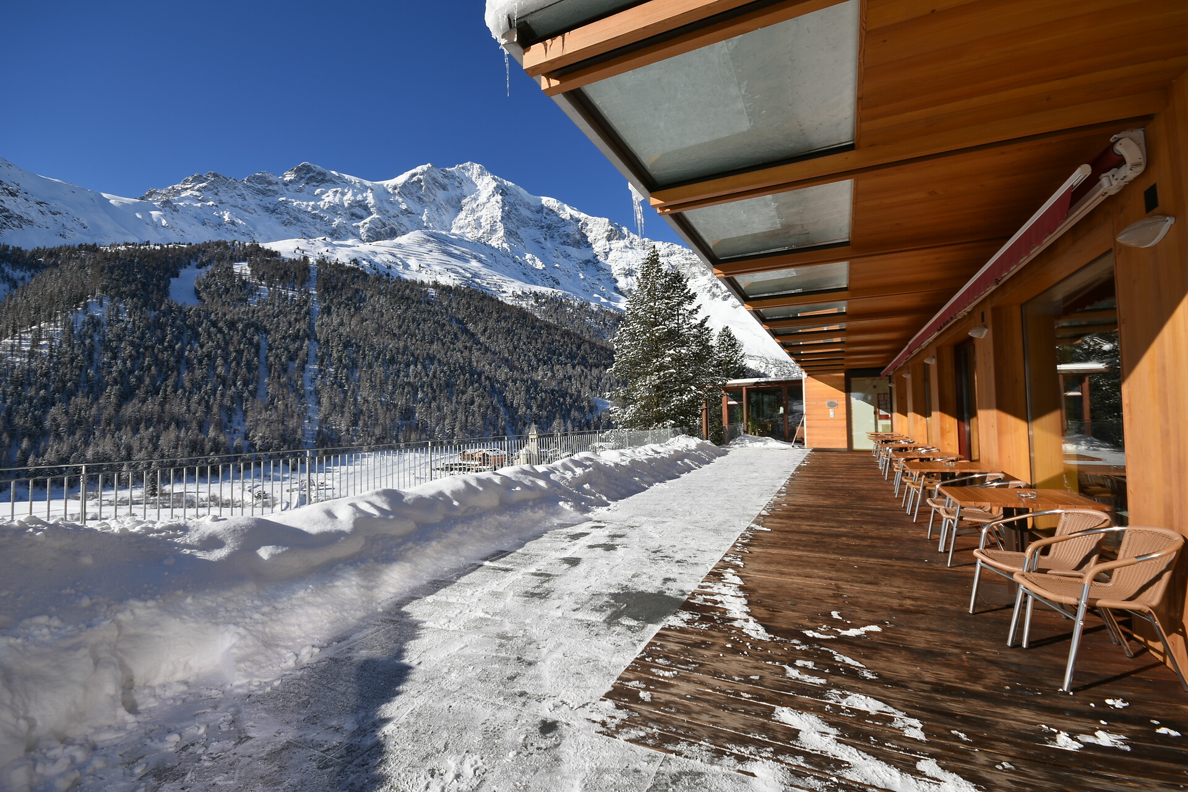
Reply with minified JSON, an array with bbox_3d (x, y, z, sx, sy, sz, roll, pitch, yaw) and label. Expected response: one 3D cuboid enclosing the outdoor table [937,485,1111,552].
[{"bbox_3d":[3.088,1.096,3.603,0.810,0.735,0.810,-2,-3,23],"label":"outdoor table"}]

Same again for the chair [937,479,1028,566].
[{"bbox_3d":[3.451,1.129,4.463,0.590,0.730,0.560,-2,-3,28],"label":"chair"}]

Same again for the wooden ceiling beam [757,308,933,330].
[{"bbox_3d":[3.968,-1.218,7.675,2.538,0.115,0.180,-2,-3,24],"label":"wooden ceiling beam"}]

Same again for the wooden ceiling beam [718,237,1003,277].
[{"bbox_3d":[2.392,-1.326,4.534,2.535,0.115,0.180,-2,-3,24],"label":"wooden ceiling beam"}]

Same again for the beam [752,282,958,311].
[{"bbox_3d":[3.203,-1.271,6.146,2.534,0.115,0.180,-2,-3,24],"label":"beam"}]

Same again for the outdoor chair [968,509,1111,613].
[{"bbox_3d":[2.746,1.081,3.074,0.590,0.730,0.560,-1,-2,7],"label":"outdoor chair"}]

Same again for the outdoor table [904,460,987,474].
[{"bbox_3d":[4.034,1.166,5.625,0.810,0.735,0.810,-2,-3,25],"label":"outdoor table"}]

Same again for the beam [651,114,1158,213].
[{"bbox_3d":[1.577,-1.381,2.910,2.534,0.115,0.180,-2,-3,24],"label":"beam"}]

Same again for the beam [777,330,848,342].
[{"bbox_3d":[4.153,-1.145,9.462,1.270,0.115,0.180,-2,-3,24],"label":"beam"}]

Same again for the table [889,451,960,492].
[{"bbox_3d":[4.840,1.223,7.267,0.810,0.735,0.810,-2,-3,25],"label":"table"}]

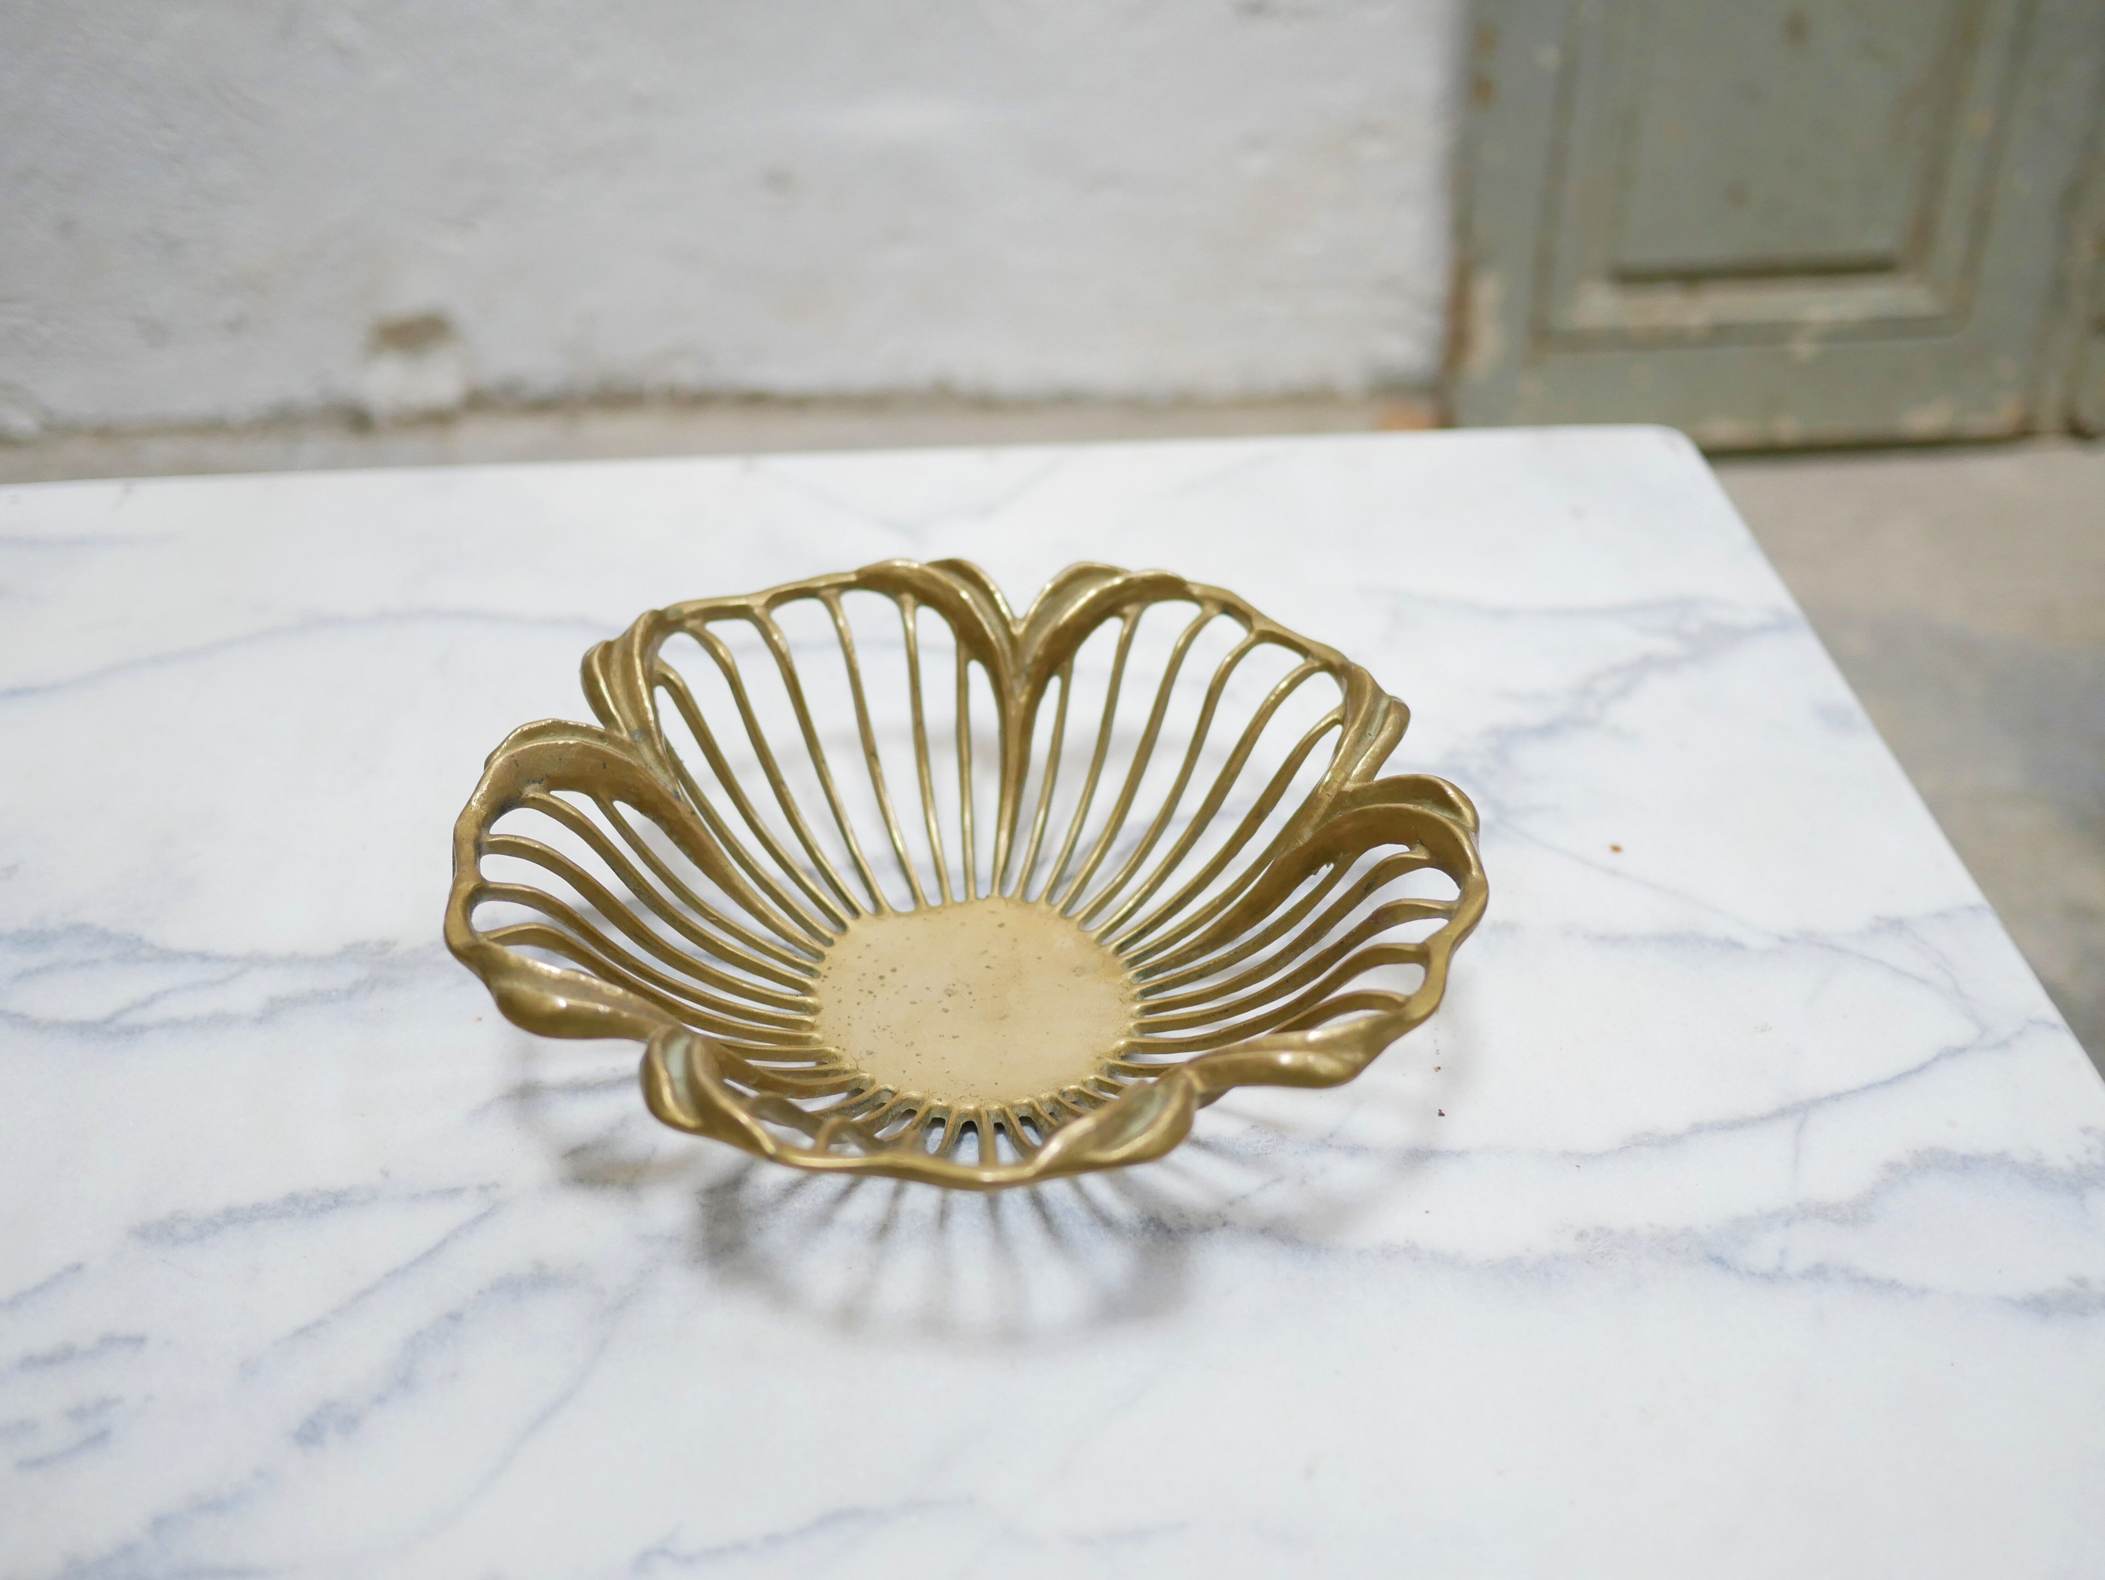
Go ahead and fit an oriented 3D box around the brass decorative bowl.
[{"bbox_3d":[-0.020,0.032,0.622,0.255,0.067,0.255,0,36,0],"label":"brass decorative bowl"}]

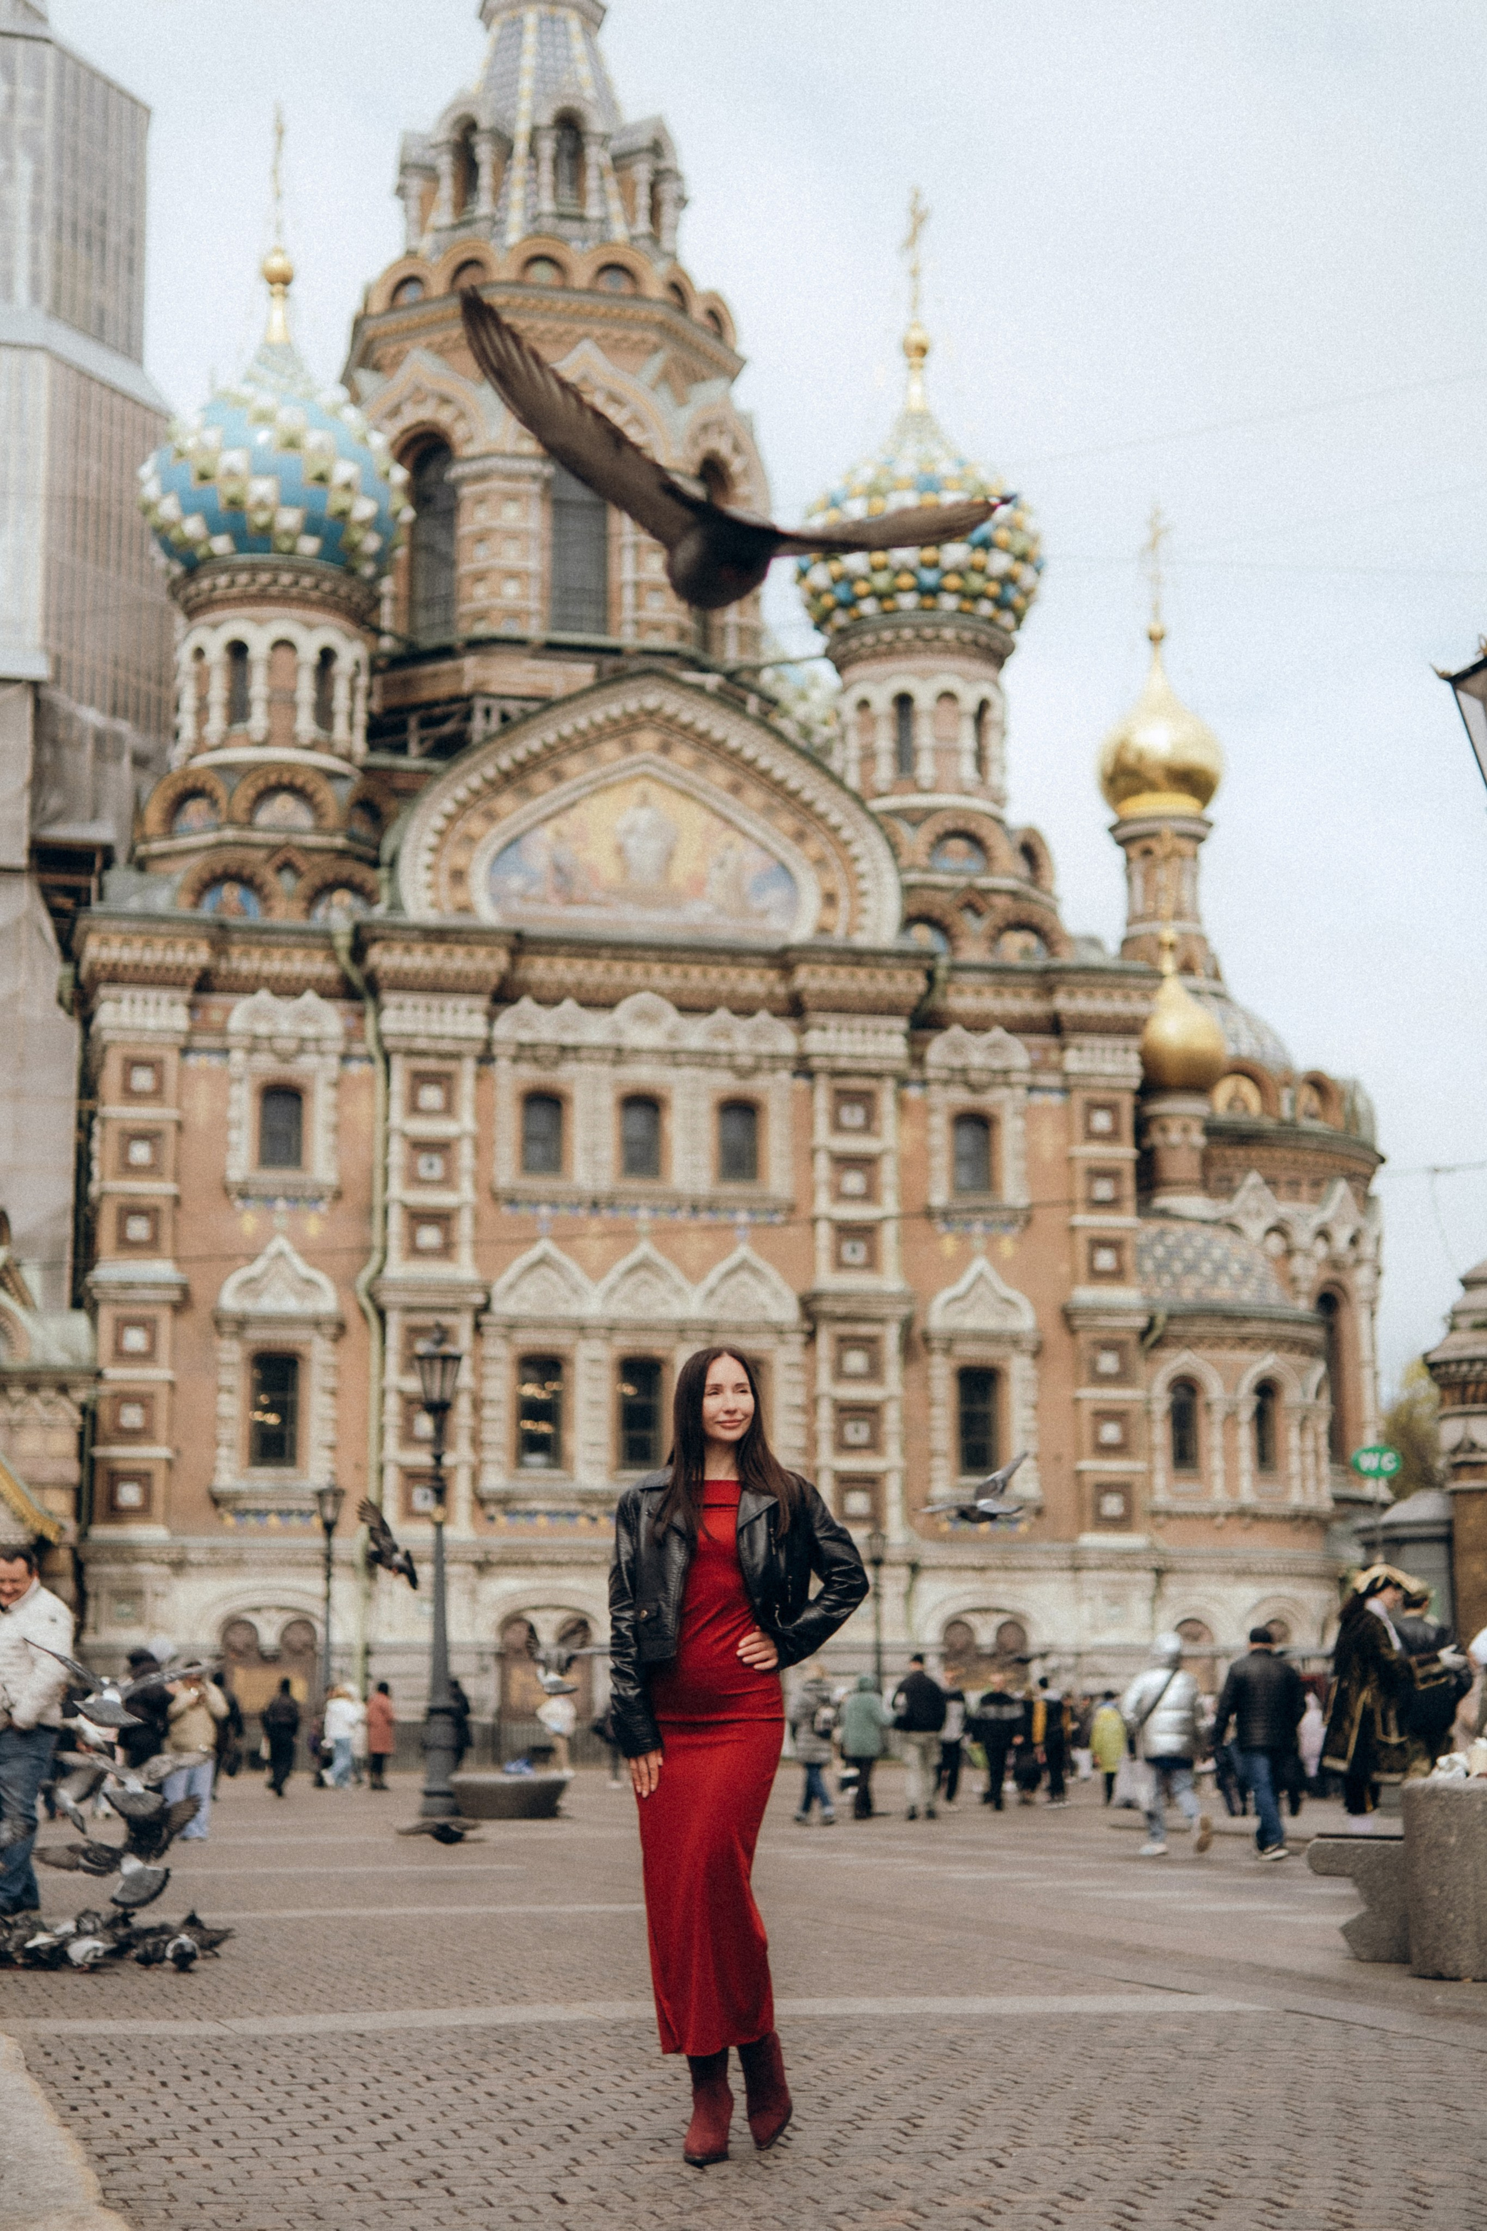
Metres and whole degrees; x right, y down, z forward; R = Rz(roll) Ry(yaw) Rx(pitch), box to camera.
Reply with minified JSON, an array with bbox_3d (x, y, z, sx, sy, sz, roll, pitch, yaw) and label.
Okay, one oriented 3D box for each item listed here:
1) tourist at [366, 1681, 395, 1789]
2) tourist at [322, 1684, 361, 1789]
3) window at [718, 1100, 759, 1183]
[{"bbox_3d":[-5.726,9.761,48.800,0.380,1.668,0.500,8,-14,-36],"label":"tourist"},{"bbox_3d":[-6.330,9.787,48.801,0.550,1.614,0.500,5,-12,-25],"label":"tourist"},{"bbox_3d":[-0.160,0.683,78.833,1.105,2.120,0.300,3,-12,-16],"label":"window"}]

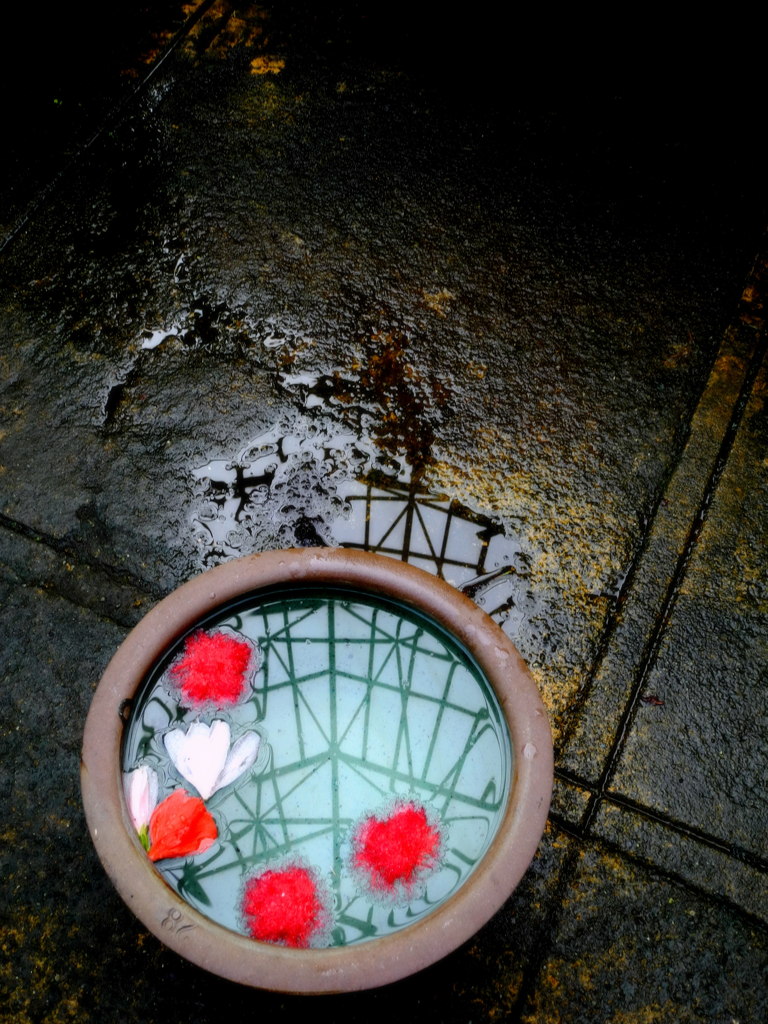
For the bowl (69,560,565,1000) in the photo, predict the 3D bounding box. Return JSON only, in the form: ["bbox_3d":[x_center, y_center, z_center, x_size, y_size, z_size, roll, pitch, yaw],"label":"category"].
[{"bbox_3d":[-0.055,0.204,0.967,0.400,0.070,0.400,2,56,-3],"label":"bowl"}]

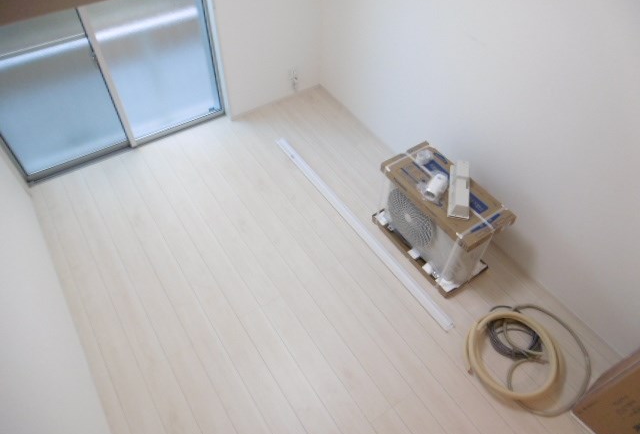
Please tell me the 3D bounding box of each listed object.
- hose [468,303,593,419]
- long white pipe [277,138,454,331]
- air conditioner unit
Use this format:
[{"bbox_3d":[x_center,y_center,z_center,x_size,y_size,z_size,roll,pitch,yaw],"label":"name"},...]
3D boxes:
[{"bbox_3d":[1.177,0.762,2.479,0.700,0.110,0.630,-27,56,-21],"label":"hose"},{"bbox_3d":[0.220,0.013,3.124,0.070,0.045,1.983,-26,56,-21],"label":"long white pipe"},{"bbox_3d":[0.736,0.011,2.811,0.382,0.540,0.741,-27,56,-21],"label":"air conditioner unit"}]

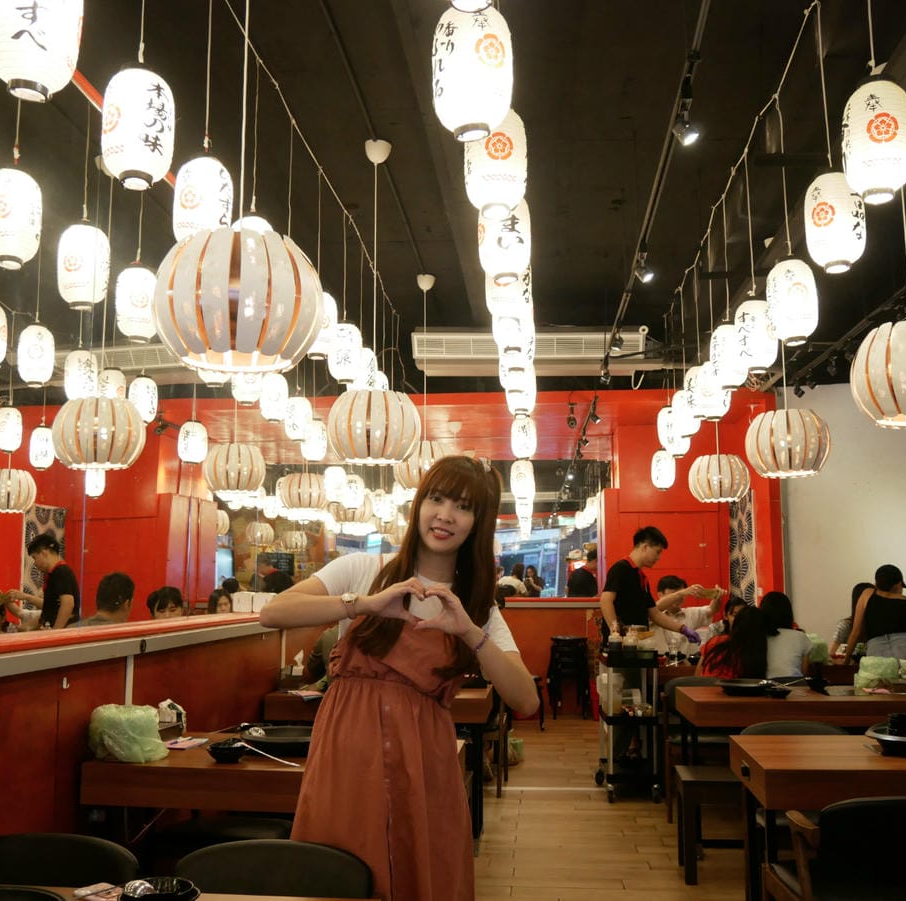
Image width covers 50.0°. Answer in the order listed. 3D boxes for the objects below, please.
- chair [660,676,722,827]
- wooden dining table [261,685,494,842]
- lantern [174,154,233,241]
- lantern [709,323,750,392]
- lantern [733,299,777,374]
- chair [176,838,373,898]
[{"bbox_3d":[1.458,1.705,5.585,0.520,0.760,0.520,-1,-8,5],"label":"chair"},{"bbox_3d":[-0.370,1.664,5.158,1.170,0.750,0.700,-1,-8,5],"label":"wooden dining table"},{"bbox_3d":[-0.946,-0.929,3.680,0.220,0.400,0.220,-1,-8,5],"label":"lantern"},{"bbox_3d":[1.650,-0.563,5.782,0.220,0.390,0.220,-2,-8,16],"label":"lantern"},{"bbox_3d":[1.638,-0.615,5.243,0.220,0.390,0.220,-3,-8,18],"label":"lantern"},{"bbox_3d":[-0.428,1.222,1.906,0.550,0.760,0.530,-1,-8,5],"label":"chair"}]

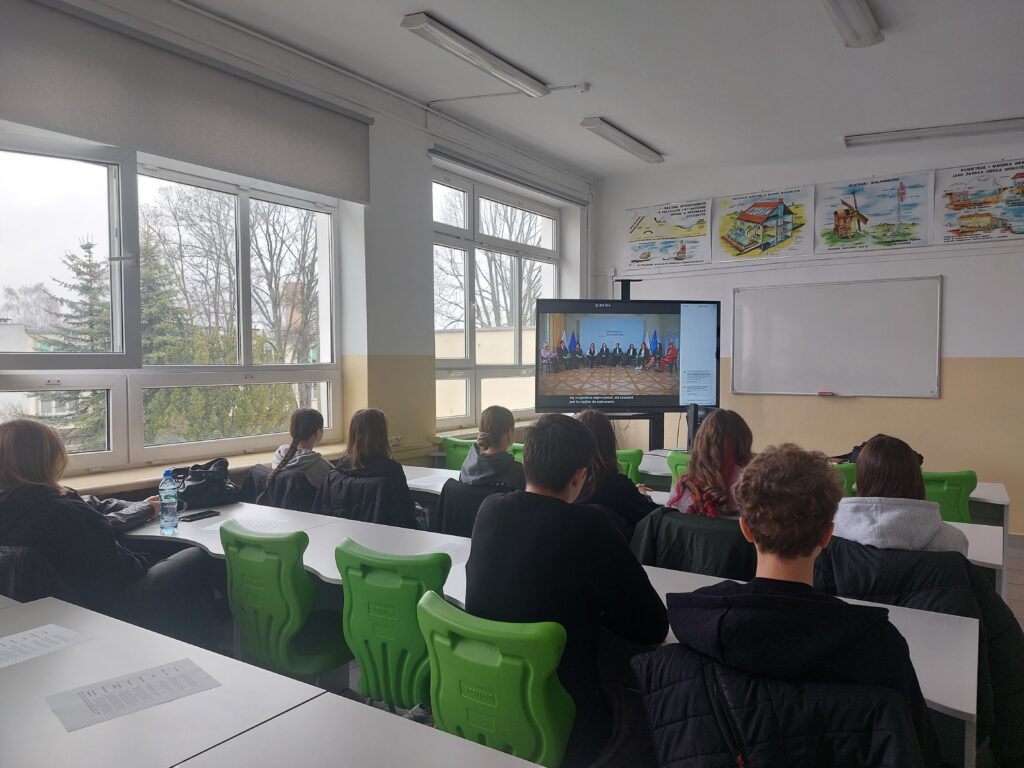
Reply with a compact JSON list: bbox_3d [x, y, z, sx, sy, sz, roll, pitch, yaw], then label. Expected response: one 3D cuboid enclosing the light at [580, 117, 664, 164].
[{"bbox_3d":[0.976,-2.075,6.143,0.180,0.080,1.275,1,3,34],"label":"light"}]

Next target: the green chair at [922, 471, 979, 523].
[{"bbox_3d":[2.269,0.886,3.908,0.450,0.870,0.510,1,2,27],"label":"green chair"}]

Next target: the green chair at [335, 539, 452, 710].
[{"bbox_3d":[-0.285,0.954,2.408,0.450,0.870,0.510,1,2,23],"label":"green chair"}]

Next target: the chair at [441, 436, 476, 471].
[{"bbox_3d":[-0.224,0.839,5.411,0.450,0.870,0.510,1,3,29],"label":"chair"}]

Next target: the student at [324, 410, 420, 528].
[{"bbox_3d":[-0.669,0.723,3.867,0.450,1.201,0.660,1,3,33],"label":"student"}]

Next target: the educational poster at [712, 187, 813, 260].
[{"bbox_3d":[2.328,-1.481,6.641,0.930,0.612,0.010,1,3,34],"label":"educational poster"}]

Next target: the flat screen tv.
[{"bbox_3d":[1.067,-0.254,6.508,1.710,1.022,0.090,0,2,-6],"label":"flat screen tv"}]

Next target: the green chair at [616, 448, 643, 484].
[{"bbox_3d":[0.816,0.854,4.912,0.430,0.850,0.520,1,3,35],"label":"green chair"}]

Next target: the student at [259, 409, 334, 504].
[{"bbox_3d":[-1.097,0.722,4.188,0.440,1.180,0.660,1,3,35],"label":"student"}]

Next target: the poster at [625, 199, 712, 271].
[{"bbox_3d":[1.561,-1.493,7.167,0.920,0.625,0.010,1,3,34],"label":"poster"}]

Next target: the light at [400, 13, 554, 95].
[{"bbox_3d":[-0.172,-2.010,4.404,0.140,0.070,1.260,1,3,35],"label":"light"}]

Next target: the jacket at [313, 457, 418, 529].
[{"bbox_3d":[-0.730,0.696,3.575,0.560,0.550,0.270,1,3,34],"label":"jacket"}]

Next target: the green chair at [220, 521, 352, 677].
[{"bbox_3d":[-0.754,0.943,2.716,0.440,0.850,0.520,1,2,28],"label":"green chair"}]

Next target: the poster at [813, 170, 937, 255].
[{"bbox_3d":[3.083,-1.455,6.077,0.918,0.617,0.010,1,3,35],"label":"poster"}]

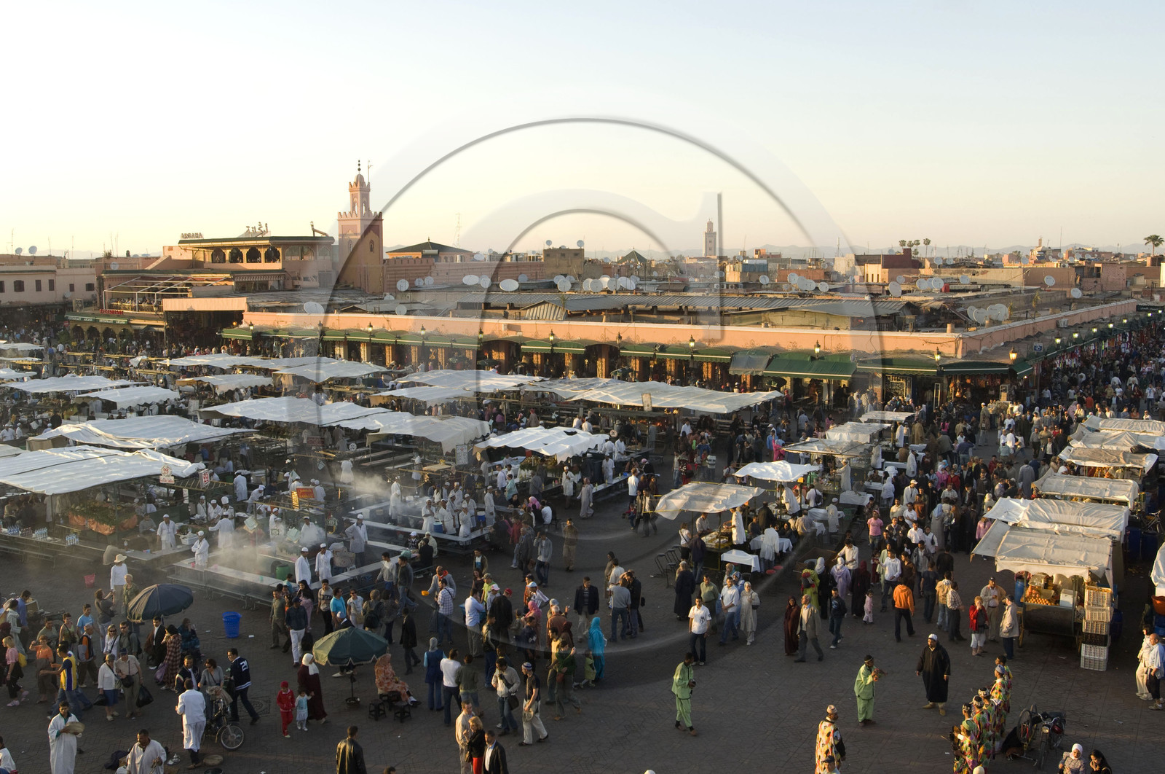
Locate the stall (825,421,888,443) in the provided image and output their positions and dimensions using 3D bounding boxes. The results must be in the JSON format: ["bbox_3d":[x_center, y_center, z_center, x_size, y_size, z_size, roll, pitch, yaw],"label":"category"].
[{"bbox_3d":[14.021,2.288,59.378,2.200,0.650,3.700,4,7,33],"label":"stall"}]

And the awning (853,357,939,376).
[{"bbox_3d":[21.548,-1.436,79.509,5.600,1.050,1.100,4,7,33],"label":"awning"}]

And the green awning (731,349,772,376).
[{"bbox_3d":[12.388,-1.680,85.289,3.050,1.500,1.400,4,7,33],"label":"green awning"}]

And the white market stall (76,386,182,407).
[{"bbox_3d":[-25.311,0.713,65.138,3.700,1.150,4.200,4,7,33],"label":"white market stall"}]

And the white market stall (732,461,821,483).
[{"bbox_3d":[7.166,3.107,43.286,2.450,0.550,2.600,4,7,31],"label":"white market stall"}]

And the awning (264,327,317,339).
[{"bbox_3d":[-28.030,-5.063,112.297,6.700,0.950,0.900,4,7,33],"label":"awning"}]

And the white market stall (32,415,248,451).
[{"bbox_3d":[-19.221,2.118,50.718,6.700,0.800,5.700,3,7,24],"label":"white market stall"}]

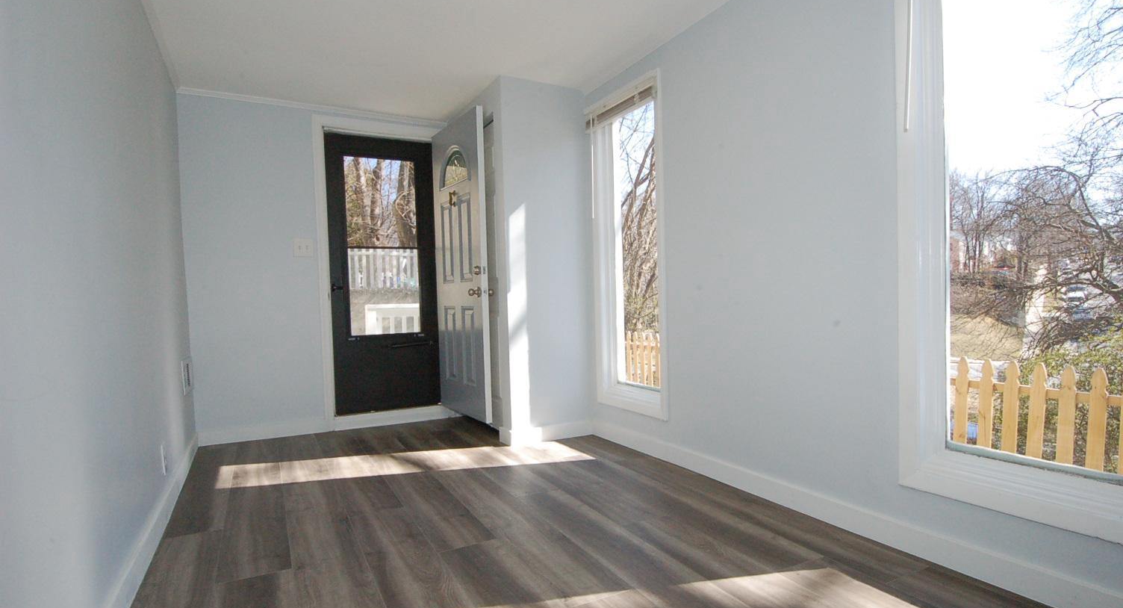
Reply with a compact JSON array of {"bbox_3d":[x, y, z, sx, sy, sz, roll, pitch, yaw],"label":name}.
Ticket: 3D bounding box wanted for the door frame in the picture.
[{"bbox_3d":[-1.298,-0.217,4.134,0.920,2.192,0.130,-2,1,-28],"label":"door frame"}]

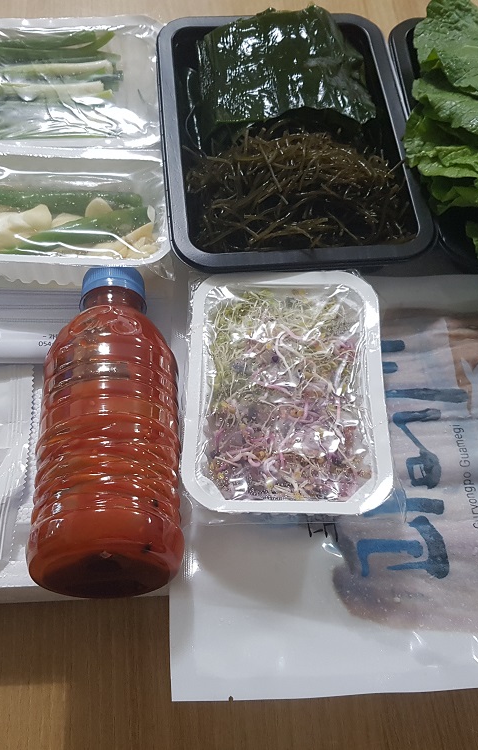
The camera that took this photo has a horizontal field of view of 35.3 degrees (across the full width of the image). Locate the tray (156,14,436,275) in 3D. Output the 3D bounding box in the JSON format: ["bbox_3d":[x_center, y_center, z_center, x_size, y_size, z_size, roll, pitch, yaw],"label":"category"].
[{"bbox_3d":[0.028,-0.142,0.481,0.150,0.045,0.209,-3,62,-4],"label":"tray"}]

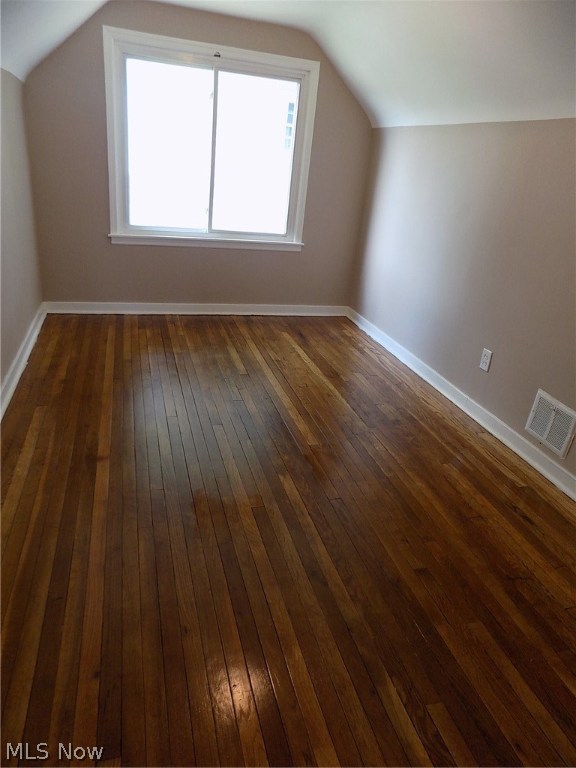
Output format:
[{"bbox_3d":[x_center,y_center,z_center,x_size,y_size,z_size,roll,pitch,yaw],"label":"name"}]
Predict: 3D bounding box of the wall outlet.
[{"bbox_3d":[1.131,-0.135,2.911,0.011,0.115,0.071,-2,25,-17],"label":"wall outlet"}]

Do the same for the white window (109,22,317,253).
[{"bbox_3d":[-0.558,-1.752,3.882,1.550,1.400,0.100,-2,25,-17],"label":"white window"}]

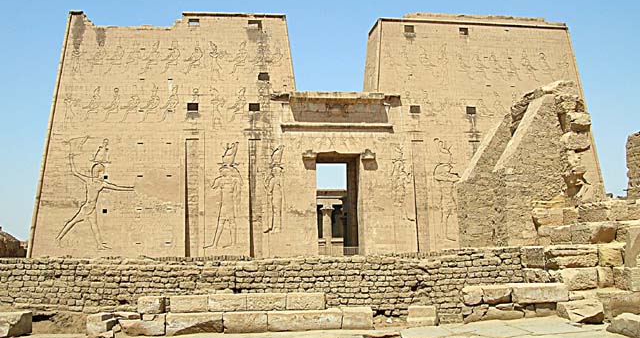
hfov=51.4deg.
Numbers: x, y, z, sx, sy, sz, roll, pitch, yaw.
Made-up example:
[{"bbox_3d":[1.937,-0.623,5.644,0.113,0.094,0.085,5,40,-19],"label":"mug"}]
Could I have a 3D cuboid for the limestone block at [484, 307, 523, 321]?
[{"bbox_3d":[3.862,3.057,14.139,0.720,0.270,0.420,0,-6,-10],"label":"limestone block"}]

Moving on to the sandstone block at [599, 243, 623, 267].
[{"bbox_3d":[6.242,1.916,14.597,0.539,0.447,0.600,-1,-7,-3],"label":"sandstone block"}]

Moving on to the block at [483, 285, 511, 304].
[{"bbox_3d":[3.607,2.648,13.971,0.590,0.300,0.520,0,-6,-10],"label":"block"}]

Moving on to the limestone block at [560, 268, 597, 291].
[{"bbox_3d":[5.510,2.394,14.497,0.806,0.463,0.600,-1,-7,-3],"label":"limestone block"}]

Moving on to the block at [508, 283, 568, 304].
[{"bbox_3d":[4.587,2.675,14.271,1.170,0.325,0.620,0,-6,-10],"label":"block"}]

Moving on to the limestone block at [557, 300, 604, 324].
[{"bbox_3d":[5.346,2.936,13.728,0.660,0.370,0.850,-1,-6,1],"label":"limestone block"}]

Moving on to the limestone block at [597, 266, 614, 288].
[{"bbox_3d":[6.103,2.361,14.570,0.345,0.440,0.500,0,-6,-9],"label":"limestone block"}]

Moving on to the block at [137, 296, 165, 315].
[{"bbox_3d":[-3.548,2.852,14.037,0.449,0.360,0.580,-1,-7,-3],"label":"block"}]

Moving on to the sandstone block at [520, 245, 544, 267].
[{"bbox_3d":[4.558,1.899,14.422,0.432,0.454,0.450,0,-7,-6],"label":"sandstone block"}]

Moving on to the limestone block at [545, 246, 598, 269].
[{"bbox_3d":[5.431,1.946,14.697,1.182,0.461,0.600,-1,-7,-3],"label":"limestone block"}]

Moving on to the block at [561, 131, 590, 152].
[{"bbox_3d":[7.264,-0.744,19.070,0.724,0.543,0.550,0,-7,-8],"label":"block"}]

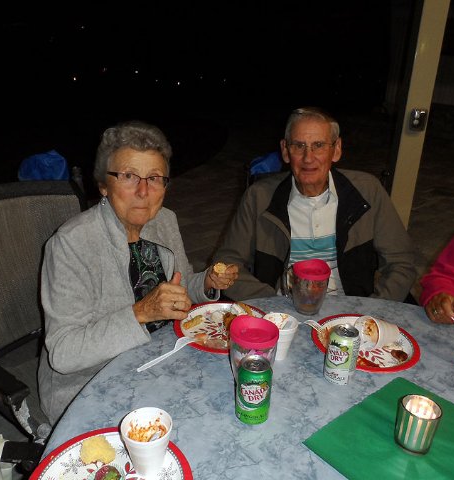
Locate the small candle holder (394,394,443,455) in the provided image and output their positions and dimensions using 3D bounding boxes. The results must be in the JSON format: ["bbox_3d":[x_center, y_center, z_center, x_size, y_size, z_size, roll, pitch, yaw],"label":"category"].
[{"bbox_3d":[0.343,0.336,0.803,0.068,0.085,0.068,3,20,0],"label":"small candle holder"}]

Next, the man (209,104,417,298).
[{"bbox_3d":[0.245,0.219,1.505,0.600,1.260,0.700,4,20,3],"label":"man"}]

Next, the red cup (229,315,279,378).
[{"bbox_3d":[0.056,0.244,0.945,0.104,0.135,0.104,2,20,-1],"label":"red cup"}]

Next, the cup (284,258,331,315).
[{"bbox_3d":[0.221,0.137,1.254,0.130,0.136,0.105,3,20,0],"label":"cup"}]

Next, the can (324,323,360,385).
[{"bbox_3d":[0.252,0.252,0.968,0.066,0.122,0.066,2,20,-1],"label":"can"}]

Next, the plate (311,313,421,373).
[{"bbox_3d":[0.346,0.256,1.113,0.258,0.022,0.258,2,20,-1],"label":"plate"}]

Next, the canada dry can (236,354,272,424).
[{"bbox_3d":[0.052,0.287,0.846,0.066,0.122,0.066,2,20,-1],"label":"canada dry can"}]

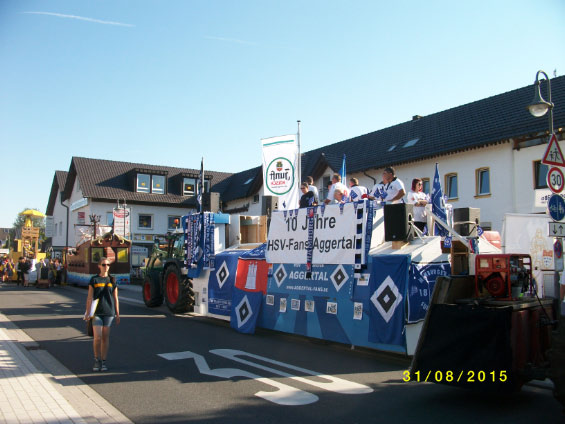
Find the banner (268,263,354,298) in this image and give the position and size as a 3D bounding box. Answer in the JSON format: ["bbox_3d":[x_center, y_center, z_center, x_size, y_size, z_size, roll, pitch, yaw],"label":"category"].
[{"bbox_3d":[0.520,1.394,10.524,0.040,0.730,2.580,4,-7,-40],"label":"banner"}]

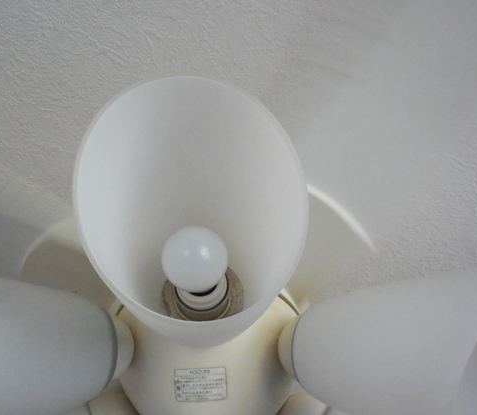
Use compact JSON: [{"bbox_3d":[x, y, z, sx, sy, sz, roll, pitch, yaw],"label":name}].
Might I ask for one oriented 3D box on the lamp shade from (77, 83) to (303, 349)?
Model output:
[{"bbox_3d":[-0.032,0.030,0.485,0.155,0.155,0.238,0,-26,-1],"label":"lamp shade"}]

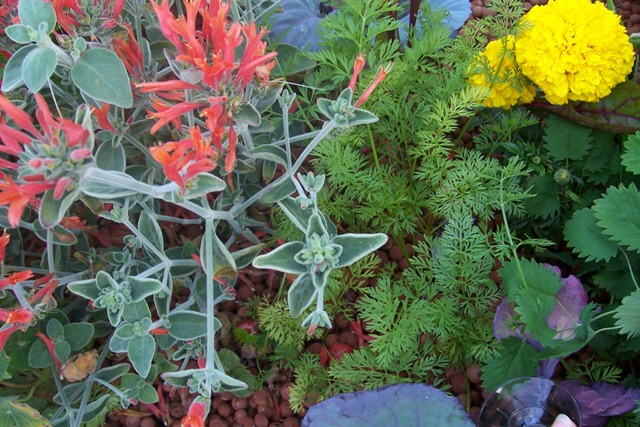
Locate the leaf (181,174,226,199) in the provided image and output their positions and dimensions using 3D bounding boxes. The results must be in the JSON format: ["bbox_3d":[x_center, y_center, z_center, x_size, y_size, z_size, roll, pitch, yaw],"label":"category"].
[{"bbox_3d":[-0.091,-0.022,0.471,0.036,0.011,0.021,-17,60,-17],"label":"leaf"}]

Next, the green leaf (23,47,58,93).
[{"bbox_3d":[-0.208,-0.107,0.449,0.025,0.010,0.037,10,79,2],"label":"green leaf"}]

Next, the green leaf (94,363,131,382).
[{"bbox_3d":[-0.187,0.143,0.546,0.033,0.009,0.018,-17,49,-7],"label":"green leaf"}]

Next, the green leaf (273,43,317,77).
[{"bbox_3d":[-0.028,-0.145,0.580,0.051,0.010,0.031,3,59,-12],"label":"green leaf"}]

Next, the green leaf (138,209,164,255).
[{"bbox_3d":[-0.146,0.017,0.524,0.022,0.010,0.052,-37,61,9],"label":"green leaf"}]

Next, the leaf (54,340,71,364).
[{"bbox_3d":[-0.238,0.128,0.556,0.015,0.006,0.022,-18,95,-6],"label":"leaf"}]

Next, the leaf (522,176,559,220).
[{"bbox_3d":[0.233,-0.016,0.640,0.045,0.010,0.047,-28,75,-8],"label":"leaf"}]

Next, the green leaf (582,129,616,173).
[{"bbox_3d":[0.289,-0.068,0.627,0.044,0.010,0.056,15,74,8],"label":"green leaf"}]

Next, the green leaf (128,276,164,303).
[{"bbox_3d":[-0.142,0.062,0.492,0.028,0.010,0.019,-4,70,-8],"label":"green leaf"}]

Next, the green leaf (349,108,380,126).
[{"bbox_3d":[0.034,-0.075,0.472,0.025,0.008,0.015,0,52,12],"label":"green leaf"}]

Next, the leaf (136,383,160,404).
[{"bbox_3d":[-0.170,0.178,0.600,0.024,0.006,0.019,37,87,-5],"label":"leaf"}]

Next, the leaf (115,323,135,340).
[{"bbox_3d":[-0.161,0.097,0.498,0.017,0.005,0.013,-3,69,-1],"label":"leaf"}]

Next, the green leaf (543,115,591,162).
[{"bbox_3d":[0.249,-0.080,0.608,0.049,0.010,0.056,7,74,3],"label":"green leaf"}]

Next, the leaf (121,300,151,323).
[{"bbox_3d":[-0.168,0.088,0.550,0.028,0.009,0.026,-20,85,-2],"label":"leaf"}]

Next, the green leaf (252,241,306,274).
[{"bbox_3d":[-0.030,0.033,0.453,0.041,0.009,0.022,-6,62,-7],"label":"green leaf"}]

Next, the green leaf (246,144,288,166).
[{"bbox_3d":[-0.046,-0.049,0.530,0.039,0.011,0.019,18,53,6],"label":"green leaf"}]

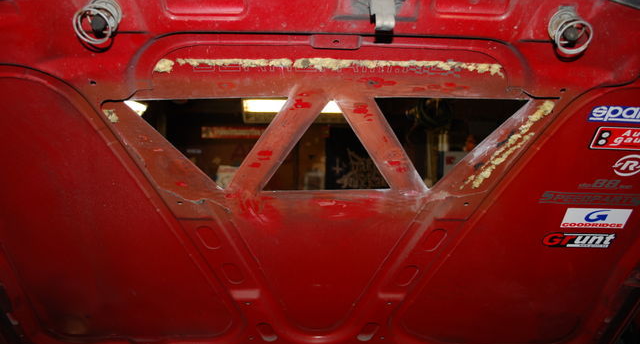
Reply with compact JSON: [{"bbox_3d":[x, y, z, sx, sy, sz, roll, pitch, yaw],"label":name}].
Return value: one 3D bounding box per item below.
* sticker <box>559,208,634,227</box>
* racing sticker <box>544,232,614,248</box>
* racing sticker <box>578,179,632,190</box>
[{"bbox_3d":[0.536,0.090,0.930,0.125,0.049,0.002,2,35,-1],"label":"sticker"},{"bbox_3d":[0.518,0.138,0.963,0.138,0.037,0.002,2,35,-1],"label":"racing sticker"},{"bbox_3d":[0.528,0.024,0.884,0.099,0.022,0.002,2,35,-1],"label":"racing sticker"}]

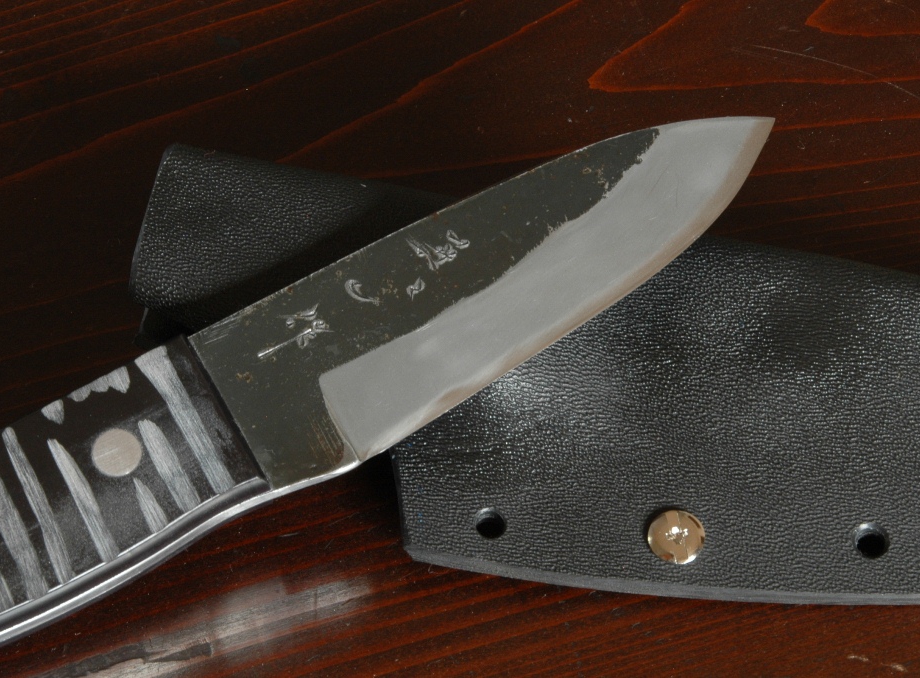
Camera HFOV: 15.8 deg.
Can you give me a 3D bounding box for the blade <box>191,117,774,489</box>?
[{"bbox_3d":[0.007,-0.007,0.436,0.082,0.003,0.026,-27,71,-5],"label":"blade"}]

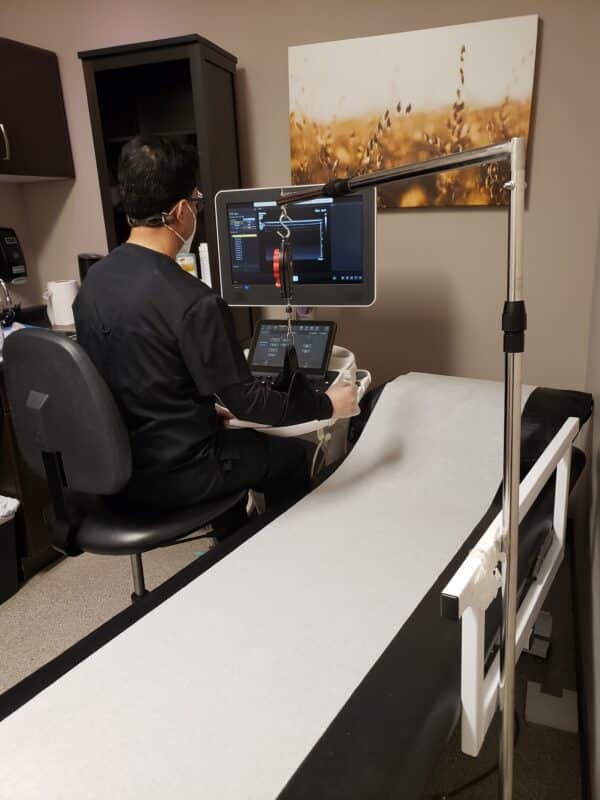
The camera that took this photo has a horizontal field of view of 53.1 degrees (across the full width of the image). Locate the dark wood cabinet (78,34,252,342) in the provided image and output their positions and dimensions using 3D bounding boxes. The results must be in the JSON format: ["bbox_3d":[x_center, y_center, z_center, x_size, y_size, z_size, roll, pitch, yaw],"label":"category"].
[{"bbox_3d":[-0.500,-0.405,2.634,0.490,1.970,0.370,2,18,17],"label":"dark wood cabinet"}]

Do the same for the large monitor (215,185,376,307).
[{"bbox_3d":[-0.012,-0.498,1.970,0.540,0.374,0.060,3,16,20],"label":"large monitor"}]

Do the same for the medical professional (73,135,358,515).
[{"bbox_3d":[-0.236,0.061,1.692,0.650,1.470,0.700,13,23,42],"label":"medical professional"}]

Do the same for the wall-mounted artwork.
[{"bbox_3d":[0.406,-1.063,2.317,0.914,0.610,0.035,2,18,17],"label":"wall-mounted artwork"}]

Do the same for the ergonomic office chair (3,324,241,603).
[{"bbox_3d":[-0.488,0.310,1.757,0.580,1.100,0.580,10,21,36],"label":"ergonomic office chair"}]

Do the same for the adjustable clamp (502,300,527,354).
[{"bbox_3d":[0.372,-0.127,1.048,0.042,0.096,0.042,2,18,17],"label":"adjustable clamp"}]

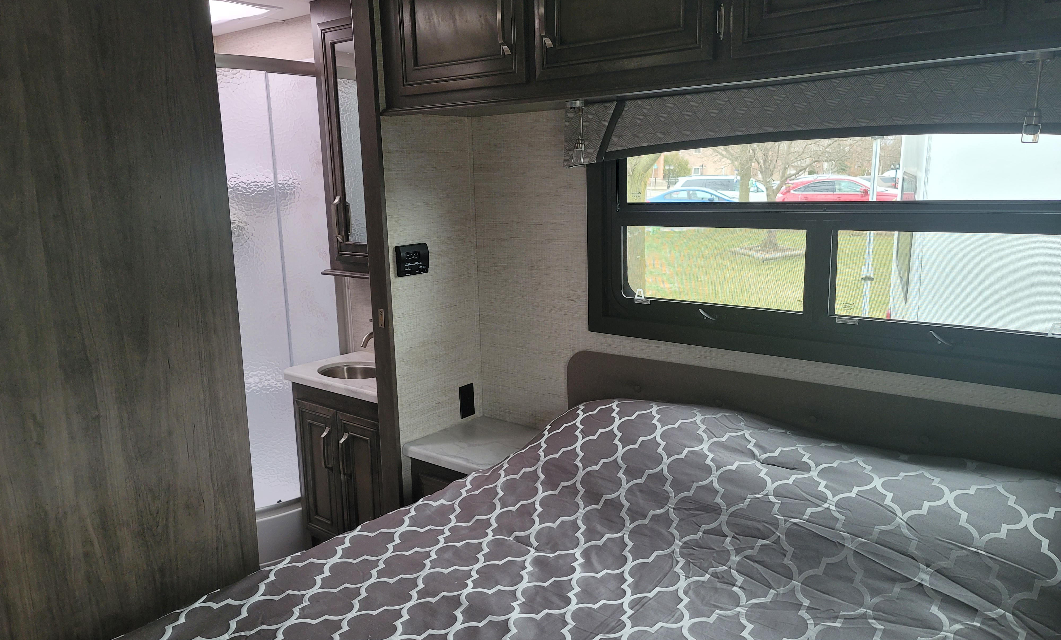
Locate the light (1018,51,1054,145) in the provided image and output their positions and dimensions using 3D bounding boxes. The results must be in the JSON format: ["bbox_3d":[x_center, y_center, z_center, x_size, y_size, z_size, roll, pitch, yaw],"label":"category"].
[{"bbox_3d":[0.924,-0.409,1.407,0.060,0.166,0.060,7,13,38],"label":"light"}]

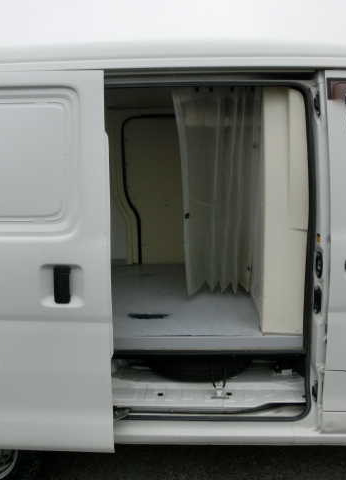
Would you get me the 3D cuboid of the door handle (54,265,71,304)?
[{"bbox_3d":[-0.395,0.160,1.590,0.056,0.139,0.038,0,7,3],"label":"door handle"}]

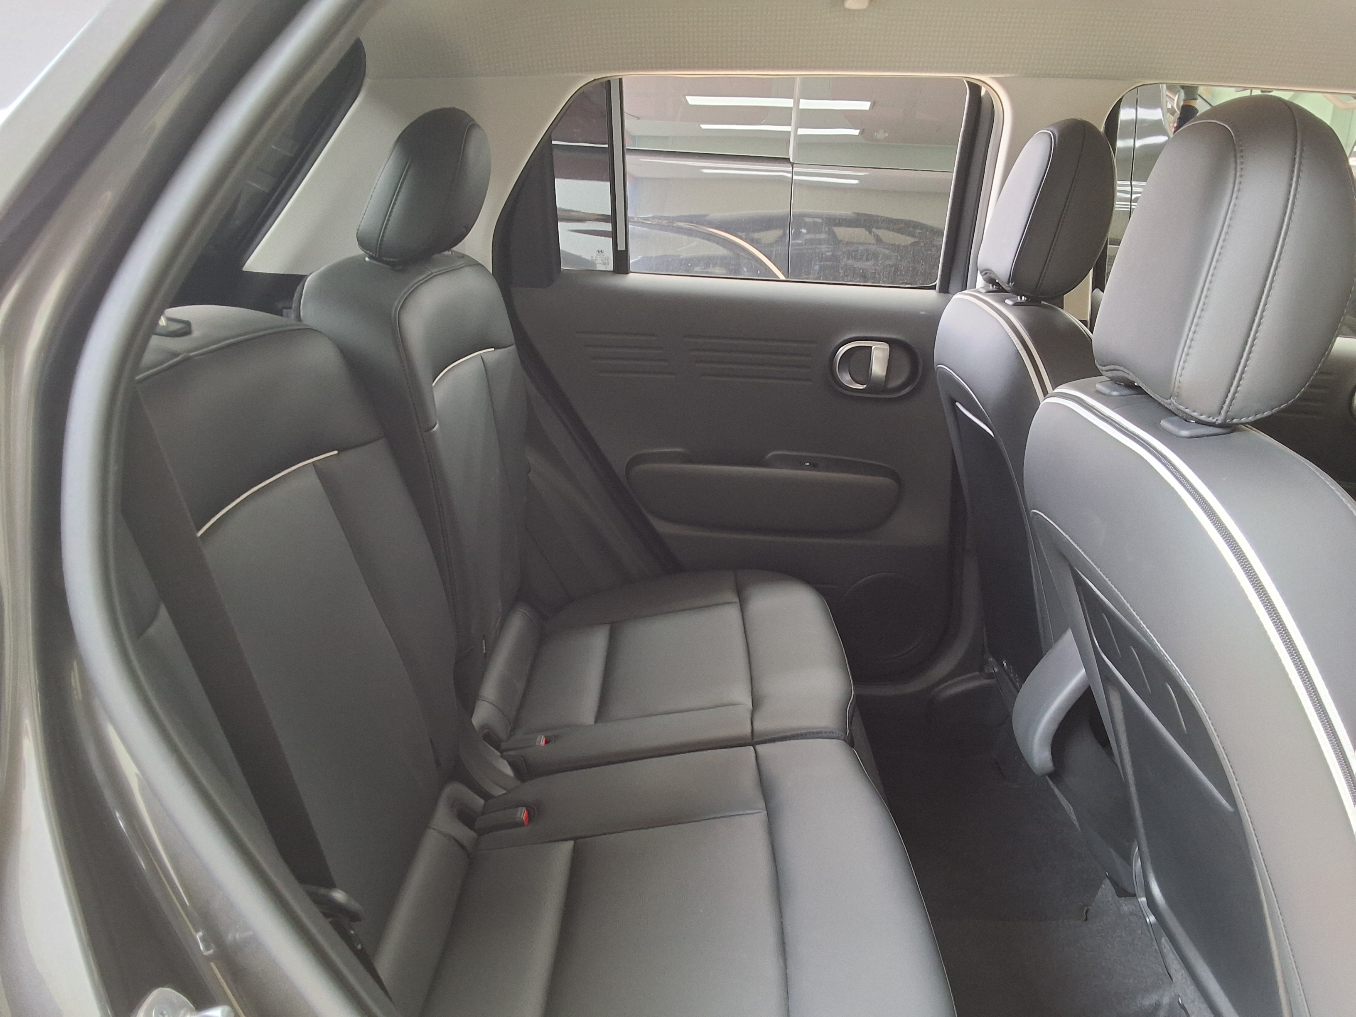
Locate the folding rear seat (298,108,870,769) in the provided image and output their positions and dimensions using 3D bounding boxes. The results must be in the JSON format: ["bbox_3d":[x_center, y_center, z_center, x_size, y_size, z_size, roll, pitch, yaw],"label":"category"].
[{"bbox_3d":[-0.098,-0.028,1.492,0.650,0.985,0.590,0,16,1],"label":"folding rear seat"}]

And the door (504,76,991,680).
[{"bbox_3d":[0.115,-0.167,1.835,0.790,1.060,0.180,0,16,1],"label":"door"}]

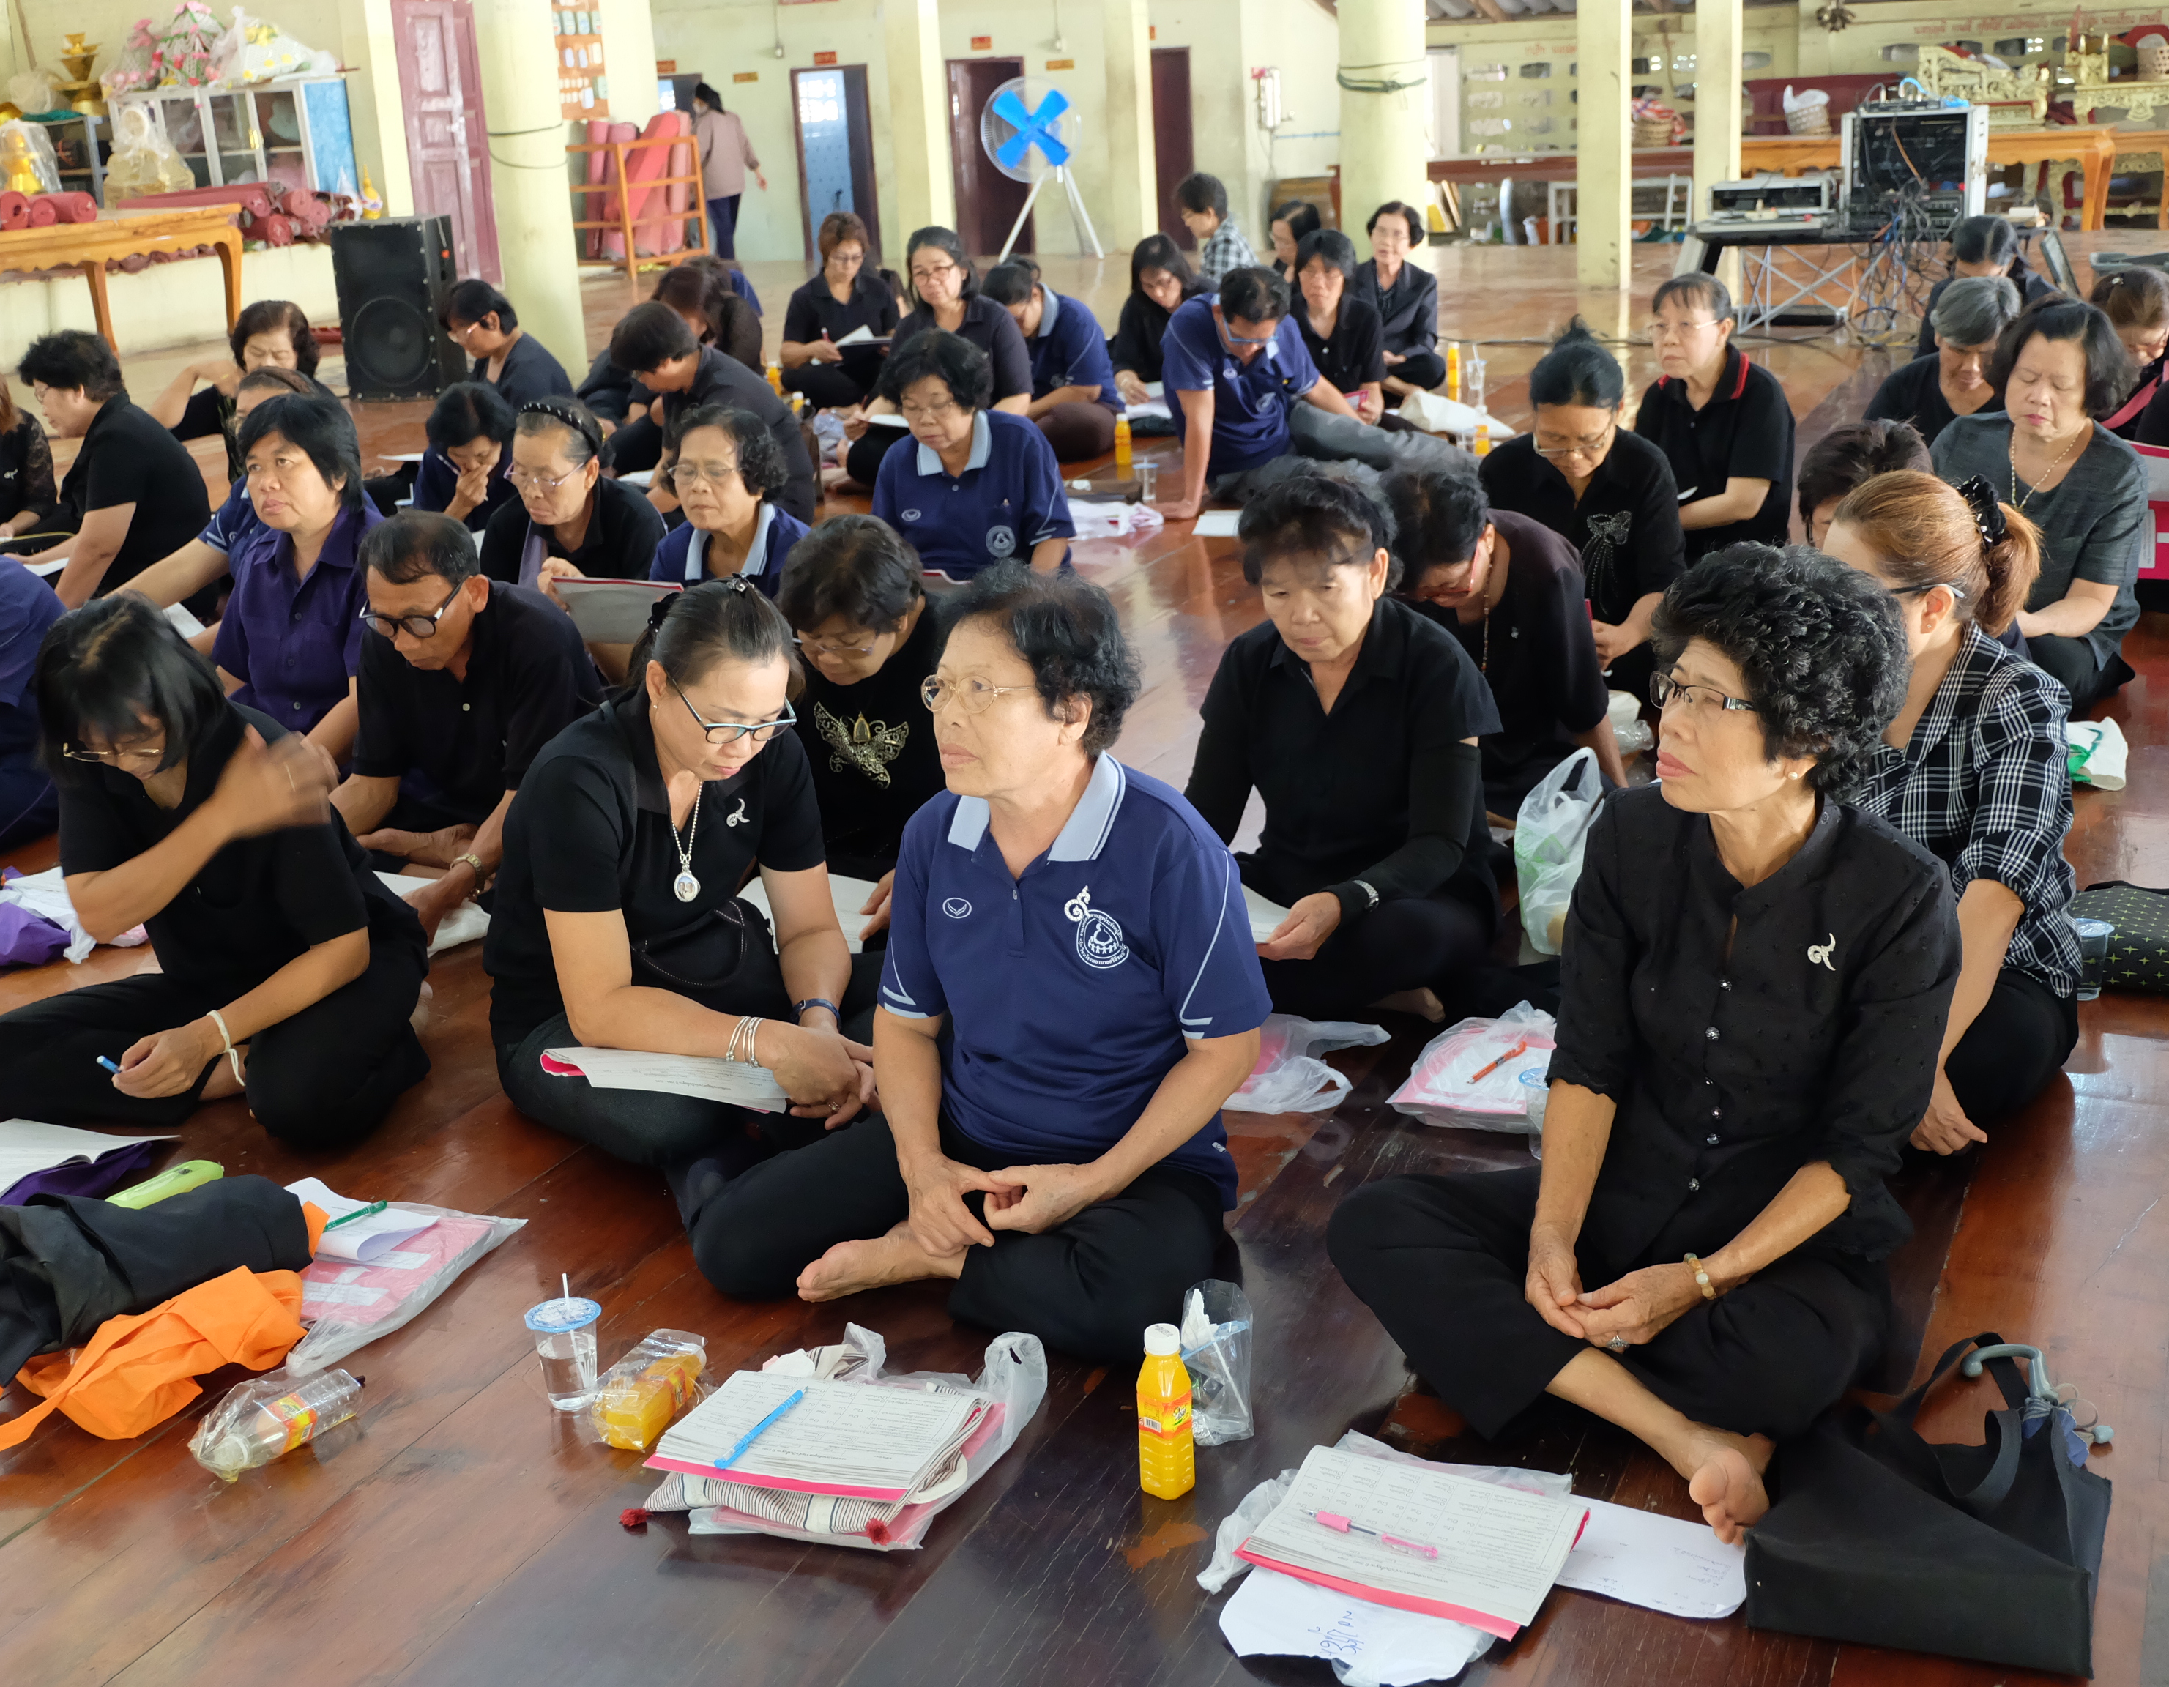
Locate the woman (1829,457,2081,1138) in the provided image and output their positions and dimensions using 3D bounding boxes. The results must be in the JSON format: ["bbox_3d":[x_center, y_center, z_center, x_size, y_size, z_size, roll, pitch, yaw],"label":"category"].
[{"bbox_3d":[0.989,-0.081,3.284,0.620,0.820,0.520,-9,18,-20],"label":"woman"}]

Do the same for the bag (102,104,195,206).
[{"bbox_3d":[-5.419,-4.018,14.769,0.560,0.576,0.480,-3,17,1],"label":"bag"}]

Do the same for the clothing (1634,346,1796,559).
[{"bbox_3d":[1.444,-0.888,5.826,0.430,0.530,0.310,11,22,39],"label":"clothing"}]

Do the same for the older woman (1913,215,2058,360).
[{"bbox_3d":[2.988,-1.645,8.385,0.620,0.780,0.620,1,17,12],"label":"older woman"}]

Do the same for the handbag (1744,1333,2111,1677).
[{"bbox_3d":[0.736,0.558,2.209,0.285,0.235,0.150,3,18,19],"label":"handbag"}]

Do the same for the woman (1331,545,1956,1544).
[{"bbox_3d":[0.572,0.126,2.477,0.590,0.790,0.660,5,18,24],"label":"woman"}]

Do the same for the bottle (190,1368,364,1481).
[{"bbox_3d":[-0.790,0.575,2.484,0.052,0.051,0.165,11,22,40],"label":"bottle"}]

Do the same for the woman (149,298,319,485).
[{"bbox_3d":[-2.585,-1.316,8.048,0.600,0.820,0.600,-4,17,-5],"label":"woman"}]

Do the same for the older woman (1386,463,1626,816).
[{"bbox_3d":[0.742,-0.319,4.446,0.580,0.670,0.560,9,20,34],"label":"older woman"}]

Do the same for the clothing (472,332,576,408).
[{"bbox_3d":[-1.856,-1.463,8.407,0.380,0.470,0.440,-13,19,-30],"label":"clothing"}]

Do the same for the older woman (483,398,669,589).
[{"bbox_3d":[-1.064,-0.516,5.352,0.640,0.780,0.620,2,17,15],"label":"older woman"}]

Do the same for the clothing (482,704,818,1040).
[{"bbox_3d":[-0.533,0.018,3.107,0.460,0.460,0.360,-7,17,-14],"label":"clothing"}]

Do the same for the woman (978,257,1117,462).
[{"bbox_3d":[-0.131,-1.602,8.603,0.580,0.720,0.570,-14,20,-31],"label":"woman"}]

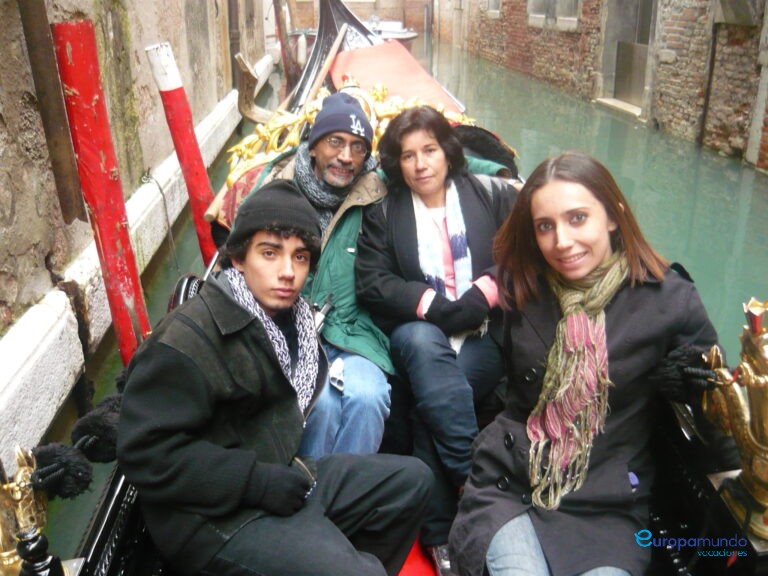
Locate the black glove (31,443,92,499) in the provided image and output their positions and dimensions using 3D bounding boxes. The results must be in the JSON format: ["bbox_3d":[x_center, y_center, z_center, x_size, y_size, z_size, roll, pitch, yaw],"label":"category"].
[{"bbox_3d":[-0.525,0.297,1.190,0.097,0.090,0.105,8,22,19],"label":"black glove"}]

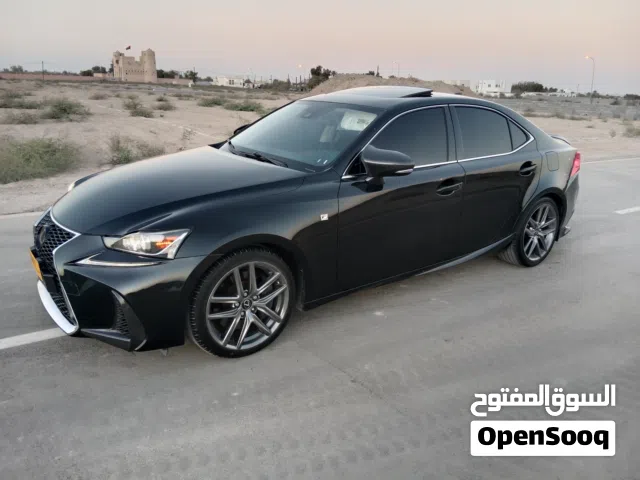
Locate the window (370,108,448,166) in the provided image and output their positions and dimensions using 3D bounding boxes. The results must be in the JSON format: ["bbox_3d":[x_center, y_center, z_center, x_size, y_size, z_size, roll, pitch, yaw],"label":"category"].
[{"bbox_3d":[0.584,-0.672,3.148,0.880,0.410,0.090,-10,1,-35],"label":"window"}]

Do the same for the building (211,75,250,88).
[{"bbox_3d":[-32.583,-57.593,175.000,13.000,4.300,10.000,-1,18,-10],"label":"building"}]

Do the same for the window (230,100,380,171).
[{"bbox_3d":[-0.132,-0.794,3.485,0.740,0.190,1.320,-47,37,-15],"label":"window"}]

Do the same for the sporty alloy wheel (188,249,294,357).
[{"bbox_3d":[-0.431,0.321,2.637,0.640,0.640,0.235,-10,21,-35],"label":"sporty alloy wheel"}]

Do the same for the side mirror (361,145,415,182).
[{"bbox_3d":[0.391,-0.454,2.802,0.200,0.175,0.230,-10,21,-35],"label":"side mirror"}]

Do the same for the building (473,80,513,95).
[{"bbox_3d":[83.014,-72.105,230.000,16.000,8.500,14.000,8,18,17],"label":"building"}]

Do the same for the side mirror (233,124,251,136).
[{"bbox_3d":[-0.686,-0.940,4.212,0.190,0.175,0.230,-10,21,-35],"label":"side mirror"}]

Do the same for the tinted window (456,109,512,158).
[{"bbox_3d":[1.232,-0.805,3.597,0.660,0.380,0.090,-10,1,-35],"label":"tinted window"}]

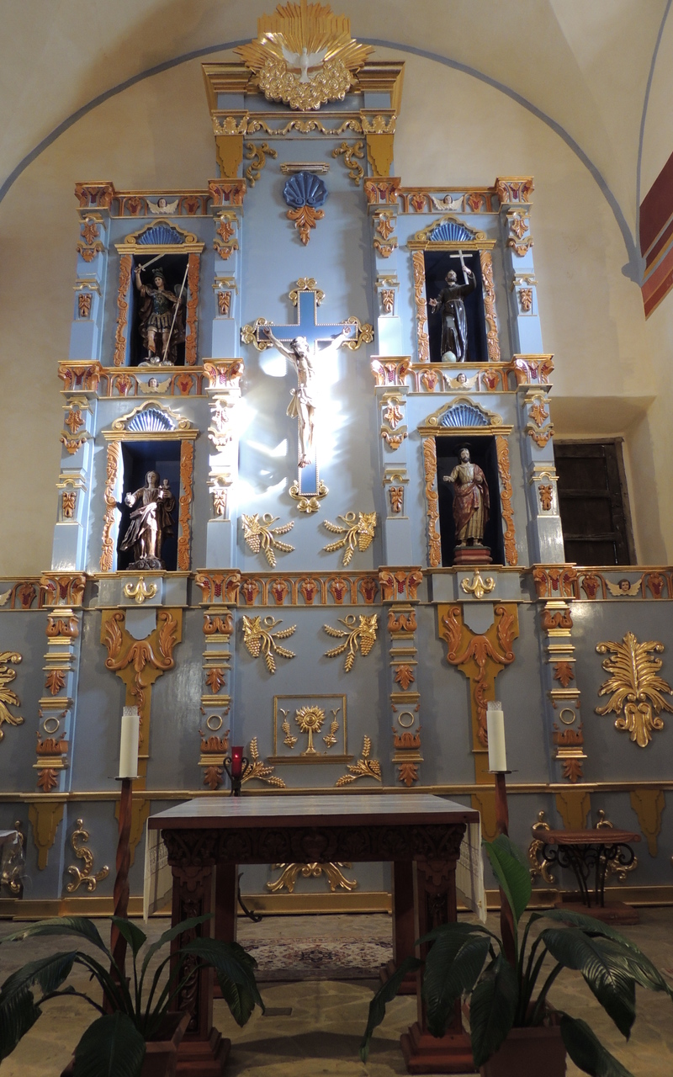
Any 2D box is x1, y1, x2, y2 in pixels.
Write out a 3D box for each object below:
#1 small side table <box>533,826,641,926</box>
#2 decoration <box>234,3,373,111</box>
[{"bbox_3d":[1.952,2.589,5.737,0.674,0.635,0.466,-1,-15,-1],"label":"small side table"},{"bbox_3d":[-0.342,-5.096,7.839,1.503,1.659,0.320,-1,-15,-1],"label":"decoration"}]

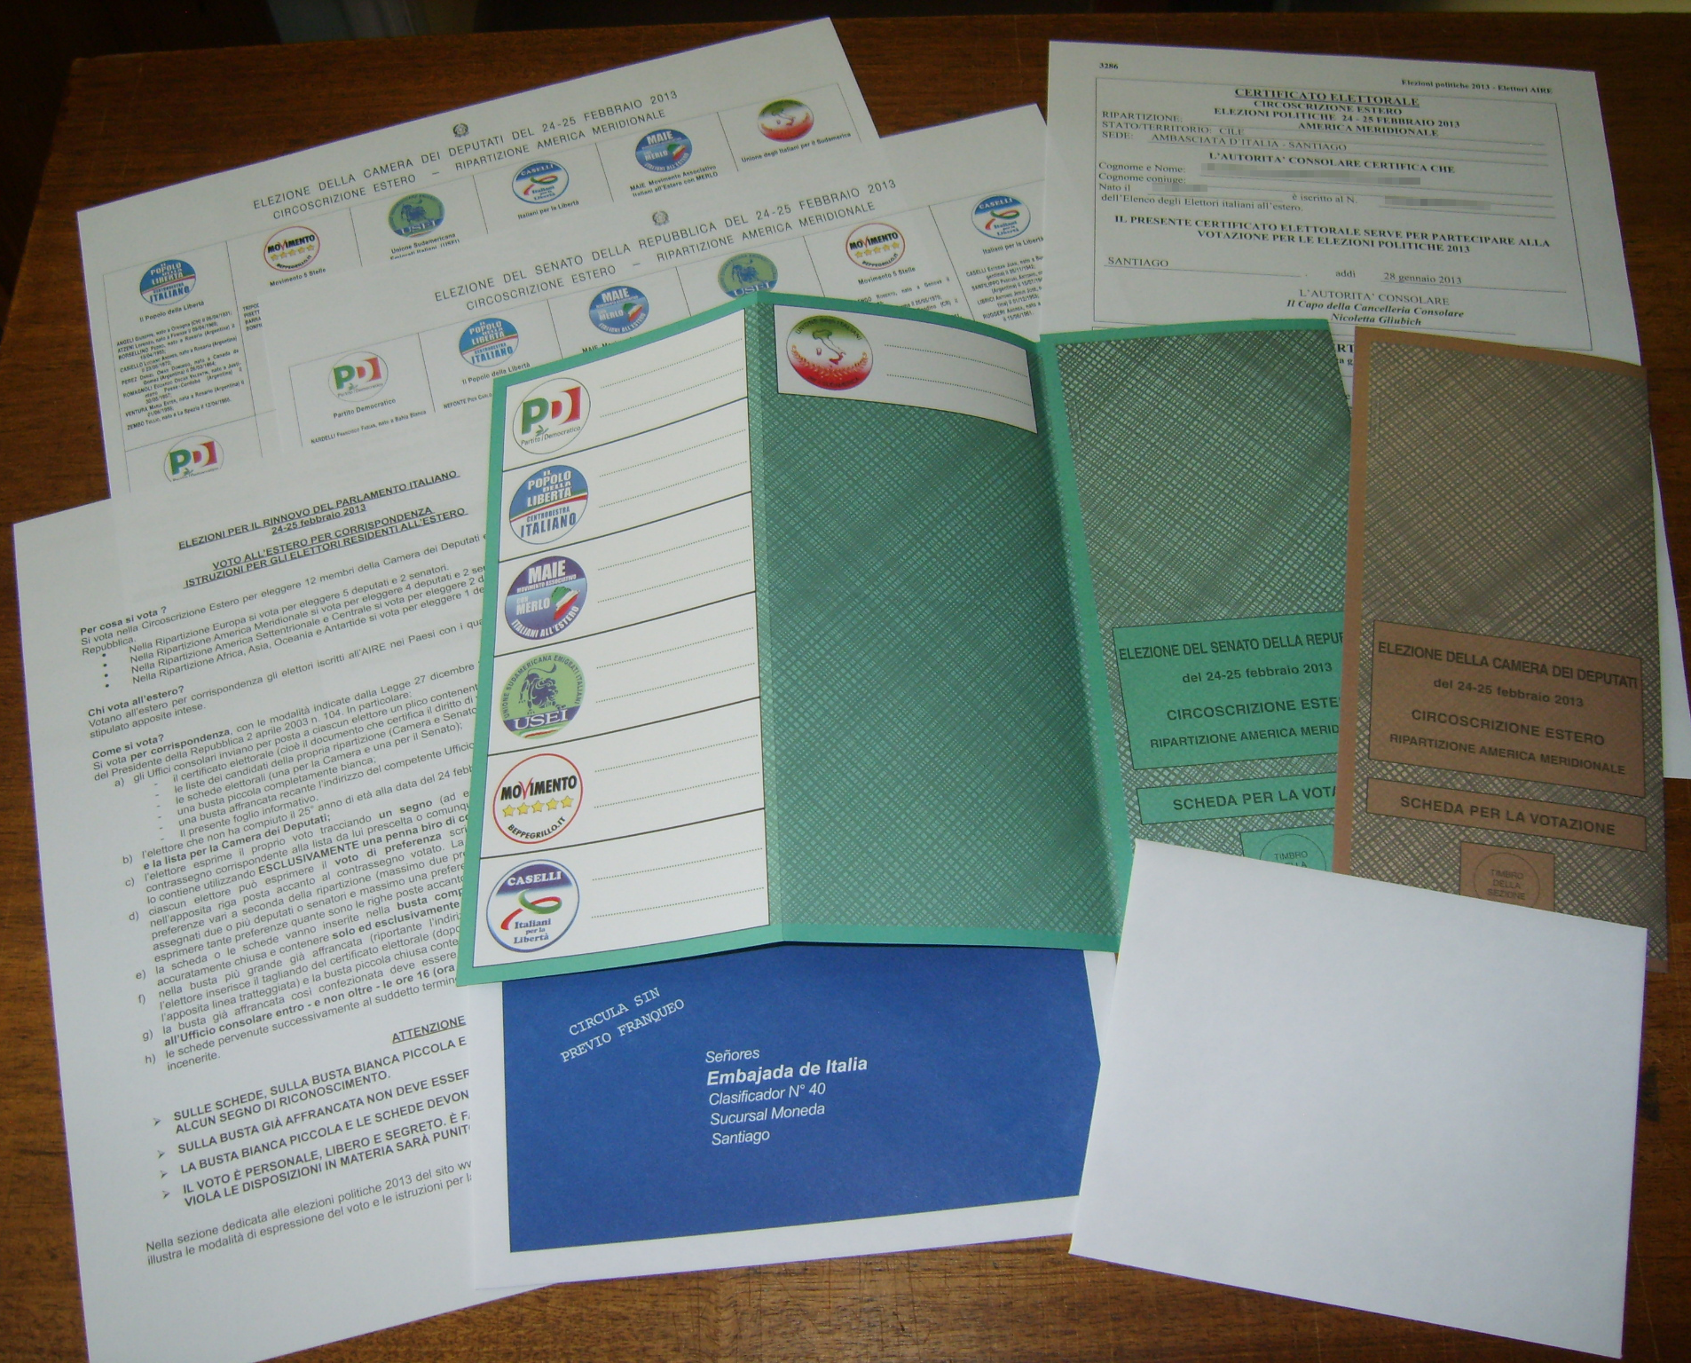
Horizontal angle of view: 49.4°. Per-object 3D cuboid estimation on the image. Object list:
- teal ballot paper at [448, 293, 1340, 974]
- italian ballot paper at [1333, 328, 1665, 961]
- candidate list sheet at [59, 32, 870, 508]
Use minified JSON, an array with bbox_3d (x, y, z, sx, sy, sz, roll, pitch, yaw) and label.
[{"bbox_3d":[0.028,-0.026,0.590,0.304,0.040,0.229,-3,64,0],"label":"teal ballot paper"},{"bbox_3d":[0.213,-0.019,0.597,0.101,0.012,0.228,8,64,5],"label":"italian ballot paper"},{"bbox_3d":[-0.117,-0.132,0.667,0.297,0.008,0.210,-16,65,-6],"label":"candidate list sheet"}]

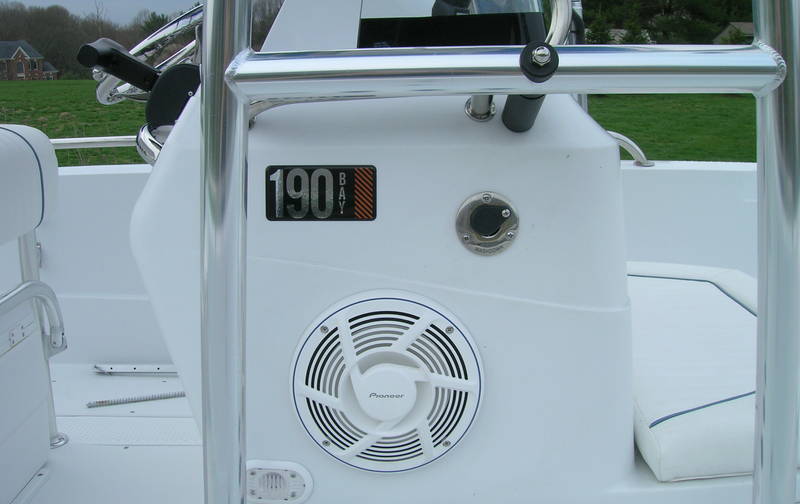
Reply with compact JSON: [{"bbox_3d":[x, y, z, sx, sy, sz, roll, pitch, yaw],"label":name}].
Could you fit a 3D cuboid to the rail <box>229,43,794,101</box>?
[{"bbox_3d":[0.085,-0.145,0.633,0.449,0.039,0.039,-1,14,0],"label":"rail"}]

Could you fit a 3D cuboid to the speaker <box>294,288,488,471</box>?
[{"bbox_3d":[-0.012,0.125,0.732,0.184,0.184,0.030,-1,14,-1],"label":"speaker"}]

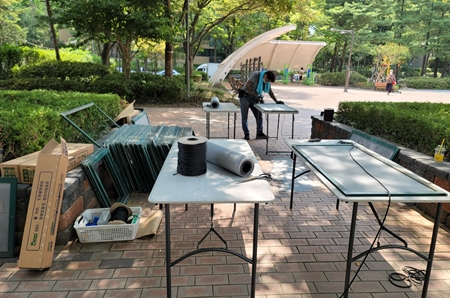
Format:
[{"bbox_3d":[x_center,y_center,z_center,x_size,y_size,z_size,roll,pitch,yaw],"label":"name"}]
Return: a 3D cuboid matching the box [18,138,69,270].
[{"bbox_3d":[-1.333,0.426,2.422,0.163,0.866,0.138,3,-12,0],"label":"box"}]

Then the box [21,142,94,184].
[{"bbox_3d":[-1.566,0.127,3.117,0.158,0.163,0.800,4,15,12],"label":"box"}]

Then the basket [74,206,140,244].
[{"bbox_3d":[-0.997,0.670,2.855,0.510,0.163,0.340,-1,15,-9],"label":"basket"}]

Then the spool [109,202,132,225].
[{"bbox_3d":[-0.921,0.620,2.851,0.200,0.200,0.210,-3,32,-6],"label":"spool"}]

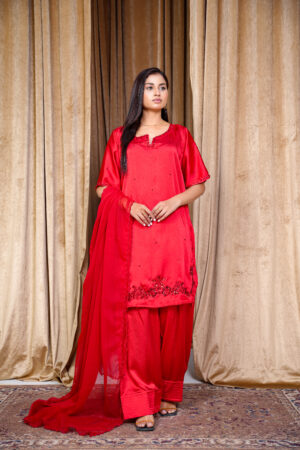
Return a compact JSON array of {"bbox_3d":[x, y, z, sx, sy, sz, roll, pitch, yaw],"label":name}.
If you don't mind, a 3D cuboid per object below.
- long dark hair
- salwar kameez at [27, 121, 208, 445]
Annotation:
[{"bbox_3d":[-0.027,-0.505,2.960,0.240,0.510,0.220,-1,3,-18],"label":"long dark hair"},{"bbox_3d":[-0.152,0.216,2.972,0.900,1.420,0.500,0,2,0],"label":"salwar kameez"}]

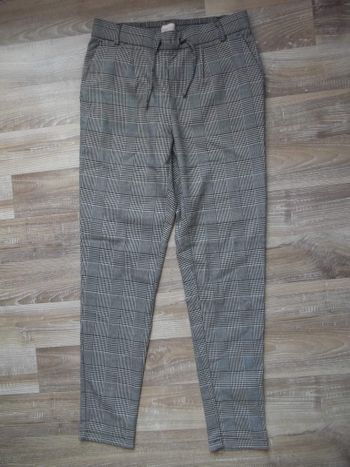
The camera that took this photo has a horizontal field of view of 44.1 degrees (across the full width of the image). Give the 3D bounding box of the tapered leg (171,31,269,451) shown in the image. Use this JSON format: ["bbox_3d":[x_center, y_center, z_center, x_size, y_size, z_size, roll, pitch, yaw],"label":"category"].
[{"bbox_3d":[0.096,0.015,0.956,0.220,0.035,0.923,0,89,6],"label":"tapered leg"}]

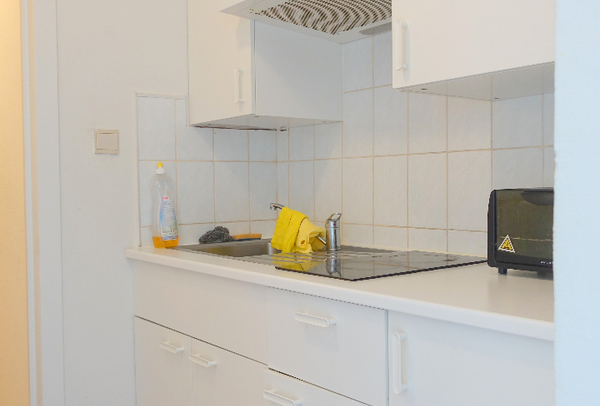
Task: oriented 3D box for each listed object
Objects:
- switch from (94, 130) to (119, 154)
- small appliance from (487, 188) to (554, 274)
[{"bbox_3d":[-0.633,-0.200,1.975,0.080,0.079,0.014,-2,2,-40],"label":"switch"},{"bbox_3d":[0.650,0.066,1.351,0.245,0.207,0.370,-2,2,-40],"label":"small appliance"}]

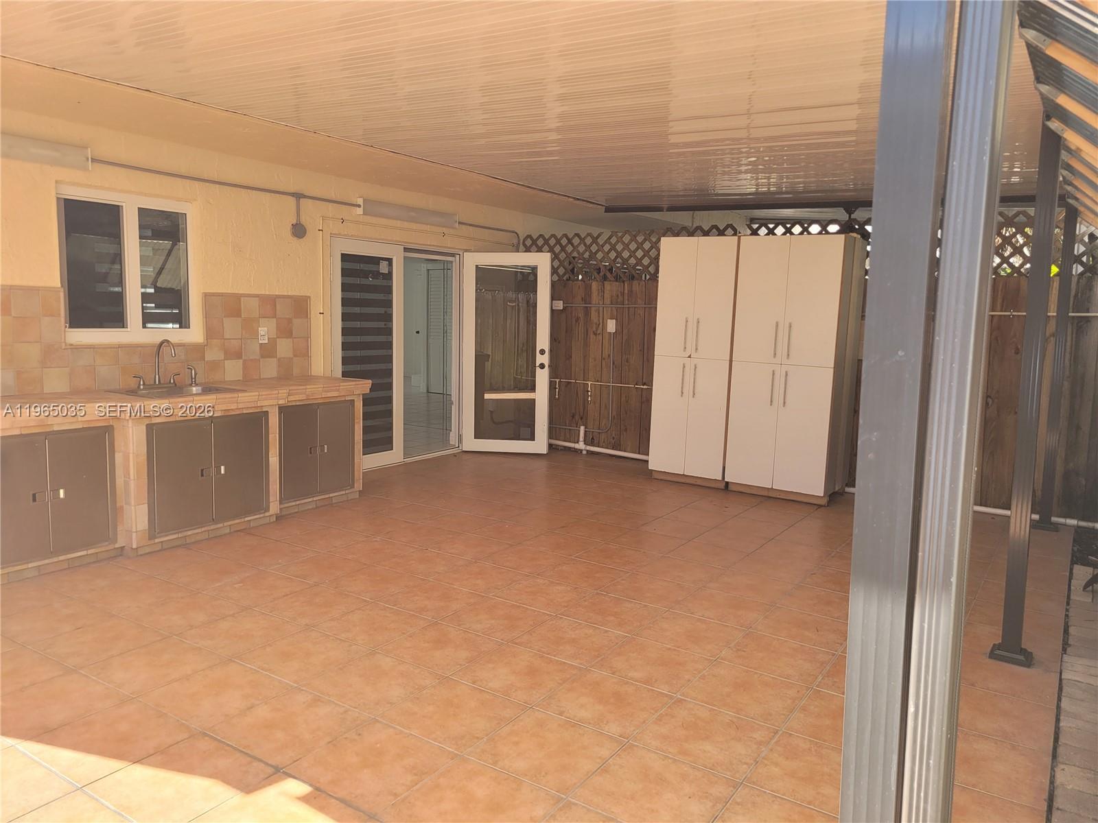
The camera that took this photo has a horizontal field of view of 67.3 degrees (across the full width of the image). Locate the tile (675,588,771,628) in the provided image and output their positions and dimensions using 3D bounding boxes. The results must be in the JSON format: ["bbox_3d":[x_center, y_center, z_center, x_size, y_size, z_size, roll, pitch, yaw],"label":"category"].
[{"bbox_3d":[0.952,1.076,4.498,0.435,0.012,0.435,7,9,32],"label":"tile"}]

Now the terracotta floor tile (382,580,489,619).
[{"bbox_3d":[-0.608,0.987,4.300,0.419,0.012,0.419,7,9,32],"label":"terracotta floor tile"}]

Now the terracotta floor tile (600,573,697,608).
[{"bbox_3d":[0.564,0.992,4.552,0.419,0.012,0.419,7,9,32],"label":"terracotta floor tile"}]

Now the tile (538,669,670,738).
[{"bbox_3d":[0.234,1.193,3.372,0.428,0.012,0.428,7,9,32],"label":"tile"}]

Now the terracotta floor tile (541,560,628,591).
[{"bbox_3d":[0.210,0.963,4.853,0.425,0.012,0.425,7,9,32],"label":"terracotta floor tile"}]

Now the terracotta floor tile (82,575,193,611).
[{"bbox_3d":[-2.219,0.978,4.437,0.435,0.012,0.435,7,9,32],"label":"terracotta floor tile"}]

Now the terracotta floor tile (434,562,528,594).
[{"bbox_3d":[-0.395,0.985,4.835,0.435,0.012,0.435,7,9,32],"label":"terracotta floor tile"}]

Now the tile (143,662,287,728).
[{"bbox_3d":[-1.318,1.125,3.289,0.425,0.012,0.425,7,9,32],"label":"tile"}]

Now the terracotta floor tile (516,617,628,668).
[{"bbox_3d":[0.107,1.108,3.971,0.428,0.012,0.428,7,9,32],"label":"terracotta floor tile"}]

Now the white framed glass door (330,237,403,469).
[{"bbox_3d":[-1.653,-0.485,7.550,0.060,2.081,0.906,7,9,32],"label":"white framed glass door"}]

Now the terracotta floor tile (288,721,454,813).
[{"bbox_3d":[-0.610,1.241,2.896,0.435,0.012,0.435,7,9,32],"label":"terracotta floor tile"}]

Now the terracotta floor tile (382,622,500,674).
[{"bbox_3d":[-0.490,1.086,3.777,0.425,0.012,0.425,7,9,32],"label":"terracotta floor tile"}]

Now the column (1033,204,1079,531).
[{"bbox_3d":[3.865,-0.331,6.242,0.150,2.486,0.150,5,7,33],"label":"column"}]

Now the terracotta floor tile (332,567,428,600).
[{"bbox_3d":[-0.978,0.958,4.595,0.425,0.012,0.425,7,9,32],"label":"terracotta floor tile"}]

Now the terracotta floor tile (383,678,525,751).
[{"bbox_3d":[-0.363,1.171,3.188,0.425,0.012,0.425,7,9,32],"label":"terracotta floor tile"}]

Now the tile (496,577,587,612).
[{"bbox_3d":[-0.023,1.004,4.495,0.425,0.012,0.425,7,9,32],"label":"tile"}]

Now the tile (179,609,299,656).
[{"bbox_3d":[-1.425,1.024,3.820,0.419,0.012,0.419,7,9,32],"label":"tile"}]

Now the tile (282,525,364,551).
[{"bbox_3d":[-1.444,0.817,5.334,0.419,0.012,0.419,7,9,32],"label":"tile"}]

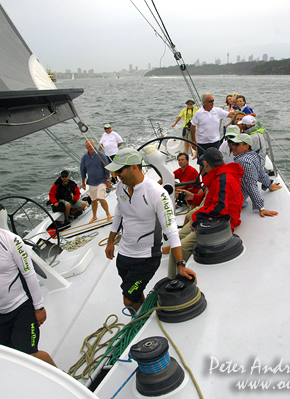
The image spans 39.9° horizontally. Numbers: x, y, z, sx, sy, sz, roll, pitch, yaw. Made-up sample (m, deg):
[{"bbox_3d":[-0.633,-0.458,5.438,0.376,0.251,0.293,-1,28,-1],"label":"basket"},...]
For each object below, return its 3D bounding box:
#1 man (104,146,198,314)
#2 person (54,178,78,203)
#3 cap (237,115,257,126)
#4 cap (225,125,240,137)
[{"bbox_3d":[0.067,0.476,3.188,0.720,1.760,0.500,12,21,35],"label":"man"},{"bbox_3d":[-1.706,-0.057,8.955,0.750,1.160,0.750,-6,18,-17],"label":"person"},{"bbox_3d":[1.395,-1.074,5.450,0.270,0.130,0.180,6,18,20],"label":"cap"},{"bbox_3d":[1.095,-0.853,5.000,0.180,0.135,0.260,10,20,30],"label":"cap"}]

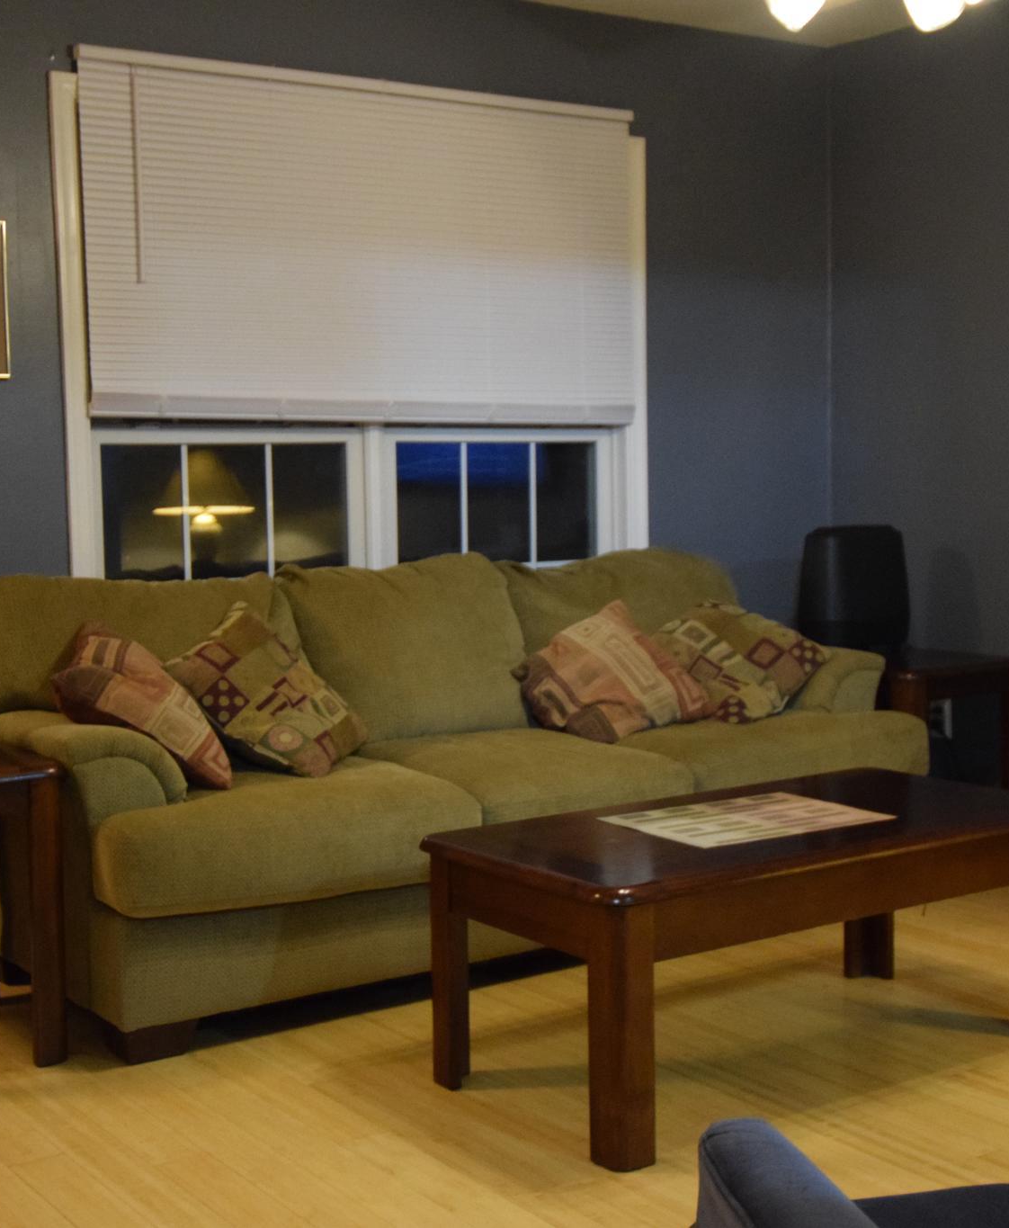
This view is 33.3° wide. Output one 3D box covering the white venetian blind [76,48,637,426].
[{"bbox_3d":[-0.312,-0.941,4.439,1.633,0.885,0.055,-4,6,-32],"label":"white venetian blind"}]

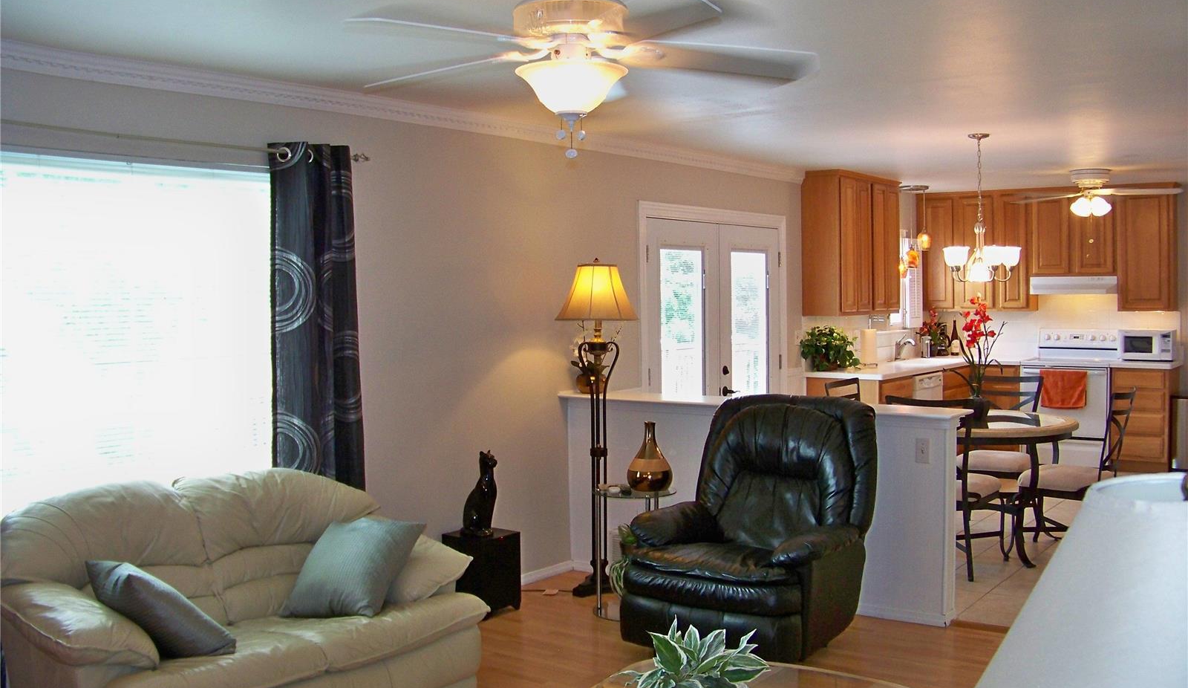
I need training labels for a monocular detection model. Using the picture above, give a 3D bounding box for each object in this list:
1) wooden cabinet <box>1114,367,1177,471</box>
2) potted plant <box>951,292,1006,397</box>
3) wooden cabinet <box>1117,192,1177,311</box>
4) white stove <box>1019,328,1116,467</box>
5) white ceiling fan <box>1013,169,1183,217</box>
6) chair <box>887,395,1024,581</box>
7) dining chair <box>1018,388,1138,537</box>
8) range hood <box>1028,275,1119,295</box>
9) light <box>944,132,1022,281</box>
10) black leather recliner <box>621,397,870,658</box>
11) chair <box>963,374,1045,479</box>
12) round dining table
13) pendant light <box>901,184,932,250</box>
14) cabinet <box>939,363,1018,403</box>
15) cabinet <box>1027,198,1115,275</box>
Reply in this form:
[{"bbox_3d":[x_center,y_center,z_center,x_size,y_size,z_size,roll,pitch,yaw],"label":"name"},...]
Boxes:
[{"bbox_3d":[4.545,0.593,9.306,0.470,0.890,0.600,1,3,38],"label":"wooden cabinet"},{"bbox_3d":[2.483,0.022,7.291,0.340,0.678,0.300,1,3,36],"label":"potted plant"},{"bbox_3d":[4.950,-0.830,10.127,0.430,1.070,0.320,1,3,36],"label":"wooden cabinet"},{"bbox_3d":[4.083,0.448,9.736,0.750,1.170,0.670,1,4,35],"label":"white stove"},{"bbox_3d":[3.968,-1.180,8.920,1.240,0.370,1.270,0,3,24],"label":"white ceiling fan"},{"bbox_3d":[1.914,0.735,6.093,0.490,0.955,0.600,1,3,38],"label":"chair"},{"bbox_3d":[2.655,0.711,6.266,0.580,0.950,0.490,1,3,38],"label":"dining chair"},{"bbox_3d":[4.131,-0.501,9.742,0.740,0.155,0.460,1,4,35],"label":"range hood"},{"bbox_3d":[2.189,-0.762,6.418,0.440,0.840,0.440,1,3,38],"label":"light"},{"bbox_3d":[0.720,0.792,5.067,0.870,1.050,0.910,1,3,31],"label":"black leather recliner"},{"bbox_3d":[2.722,0.726,7.667,0.520,1.000,0.600,1,3,36],"label":"chair"},{"bbox_3d":[2.319,0.820,6.629,1.040,0.770,1.040,-1,3,0],"label":"round dining table"},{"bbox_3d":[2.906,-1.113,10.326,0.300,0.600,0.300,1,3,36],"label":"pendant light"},{"bbox_3d":[3.474,0.593,10.031,0.680,0.870,0.620,1,4,35],"label":"cabinet"},{"bbox_3d":[4.472,-0.994,10.465,0.760,0.750,0.320,1,3,36],"label":"cabinet"}]

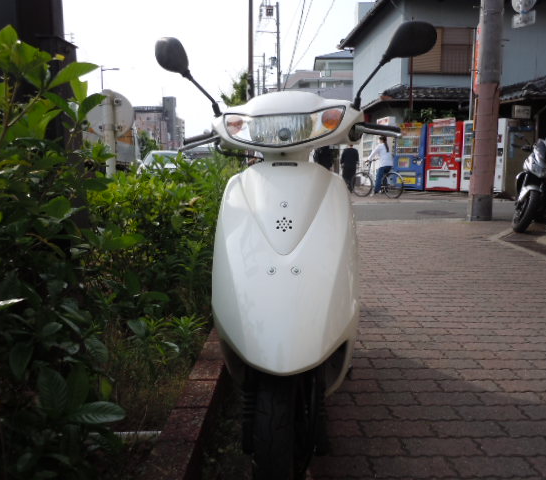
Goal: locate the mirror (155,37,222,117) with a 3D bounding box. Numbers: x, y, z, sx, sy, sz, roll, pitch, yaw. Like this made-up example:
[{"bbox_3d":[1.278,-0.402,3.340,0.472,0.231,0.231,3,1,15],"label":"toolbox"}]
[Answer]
[{"bbox_3d":[-0.240,-0.464,1.470,0.175,0.215,0.100,0,8,0],"label":"mirror"}]

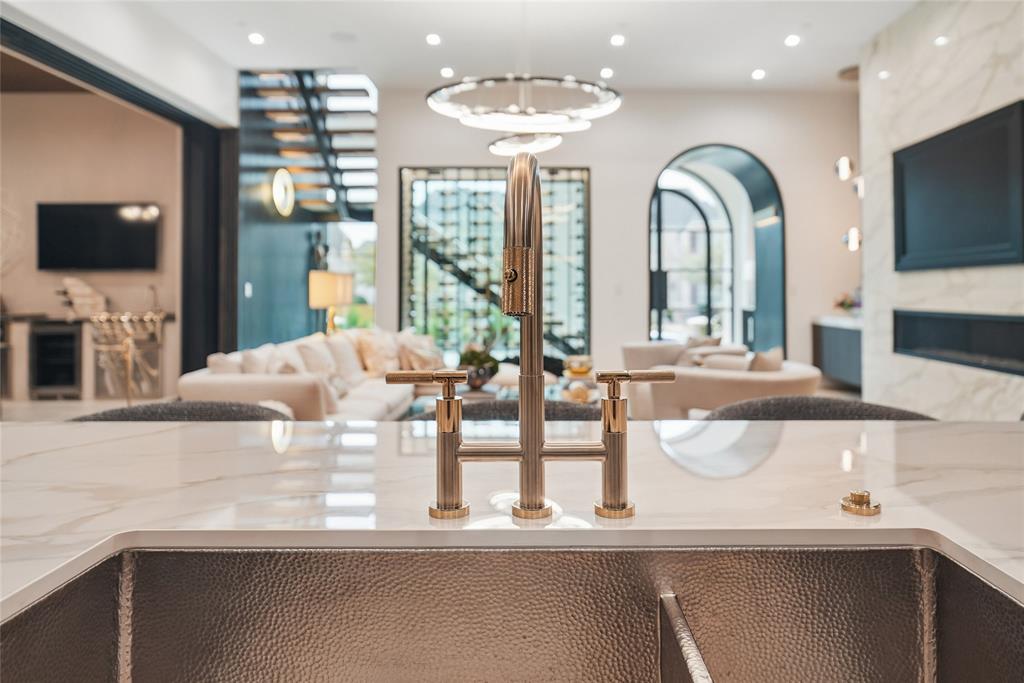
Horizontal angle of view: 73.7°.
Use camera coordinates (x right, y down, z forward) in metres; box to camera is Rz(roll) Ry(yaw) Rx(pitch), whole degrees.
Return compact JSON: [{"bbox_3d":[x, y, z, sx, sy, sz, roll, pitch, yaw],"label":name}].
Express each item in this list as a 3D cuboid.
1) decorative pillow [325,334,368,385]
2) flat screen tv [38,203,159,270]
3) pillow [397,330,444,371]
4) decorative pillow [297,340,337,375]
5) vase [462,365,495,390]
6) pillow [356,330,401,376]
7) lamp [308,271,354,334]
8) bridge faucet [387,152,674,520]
[{"bbox_3d":[-1.415,0.153,5.800,0.160,0.450,0.450,-23,-7,23],"label":"decorative pillow"},{"bbox_3d":[-4.915,-1.240,8.100,1.430,0.810,0.060,0,2,2],"label":"flat screen tv"},{"bbox_3d":[-0.858,0.103,6.400,0.480,0.440,0.170,0,-20,-13],"label":"pillow"},{"bbox_3d":[-1.554,0.158,5.400,0.150,0.420,0.440,-23,-7,23],"label":"decorative pillow"},{"bbox_3d":[-0.270,0.290,5.500,0.260,0.210,0.260,0,2,2],"label":"vase"},{"bbox_3d":[-1.212,0.109,6.200,0.470,0.450,0.170,-2,-17,-37],"label":"pillow"},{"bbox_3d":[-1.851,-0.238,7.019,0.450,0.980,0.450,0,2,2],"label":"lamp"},{"bbox_3d":[0.023,0.002,0.740,0.352,0.425,0.245,0,2,3],"label":"bridge faucet"}]

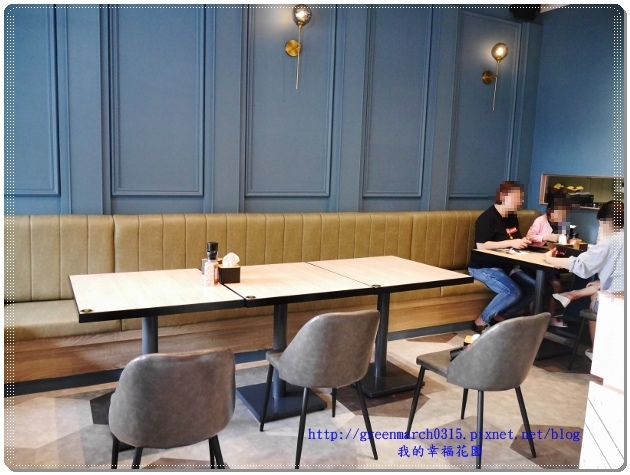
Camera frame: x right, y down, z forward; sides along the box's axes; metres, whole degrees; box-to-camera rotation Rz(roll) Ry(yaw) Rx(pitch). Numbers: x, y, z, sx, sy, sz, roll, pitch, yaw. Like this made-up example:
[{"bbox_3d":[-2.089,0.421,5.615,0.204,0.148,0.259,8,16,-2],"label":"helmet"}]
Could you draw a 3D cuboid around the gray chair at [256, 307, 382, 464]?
[{"bbox_3d":[0.033,0.667,2.510,0.457,0.765,0.527,-1,8,-25],"label":"gray chair"}]

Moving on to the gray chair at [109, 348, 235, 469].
[{"bbox_3d":[-0.526,0.716,1.960,0.457,0.765,0.527,-1,8,-20],"label":"gray chair"}]

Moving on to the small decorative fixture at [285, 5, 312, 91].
[{"bbox_3d":[-0.116,-1.513,4.072,0.164,0.651,0.184,-2,8,-29],"label":"small decorative fixture"}]

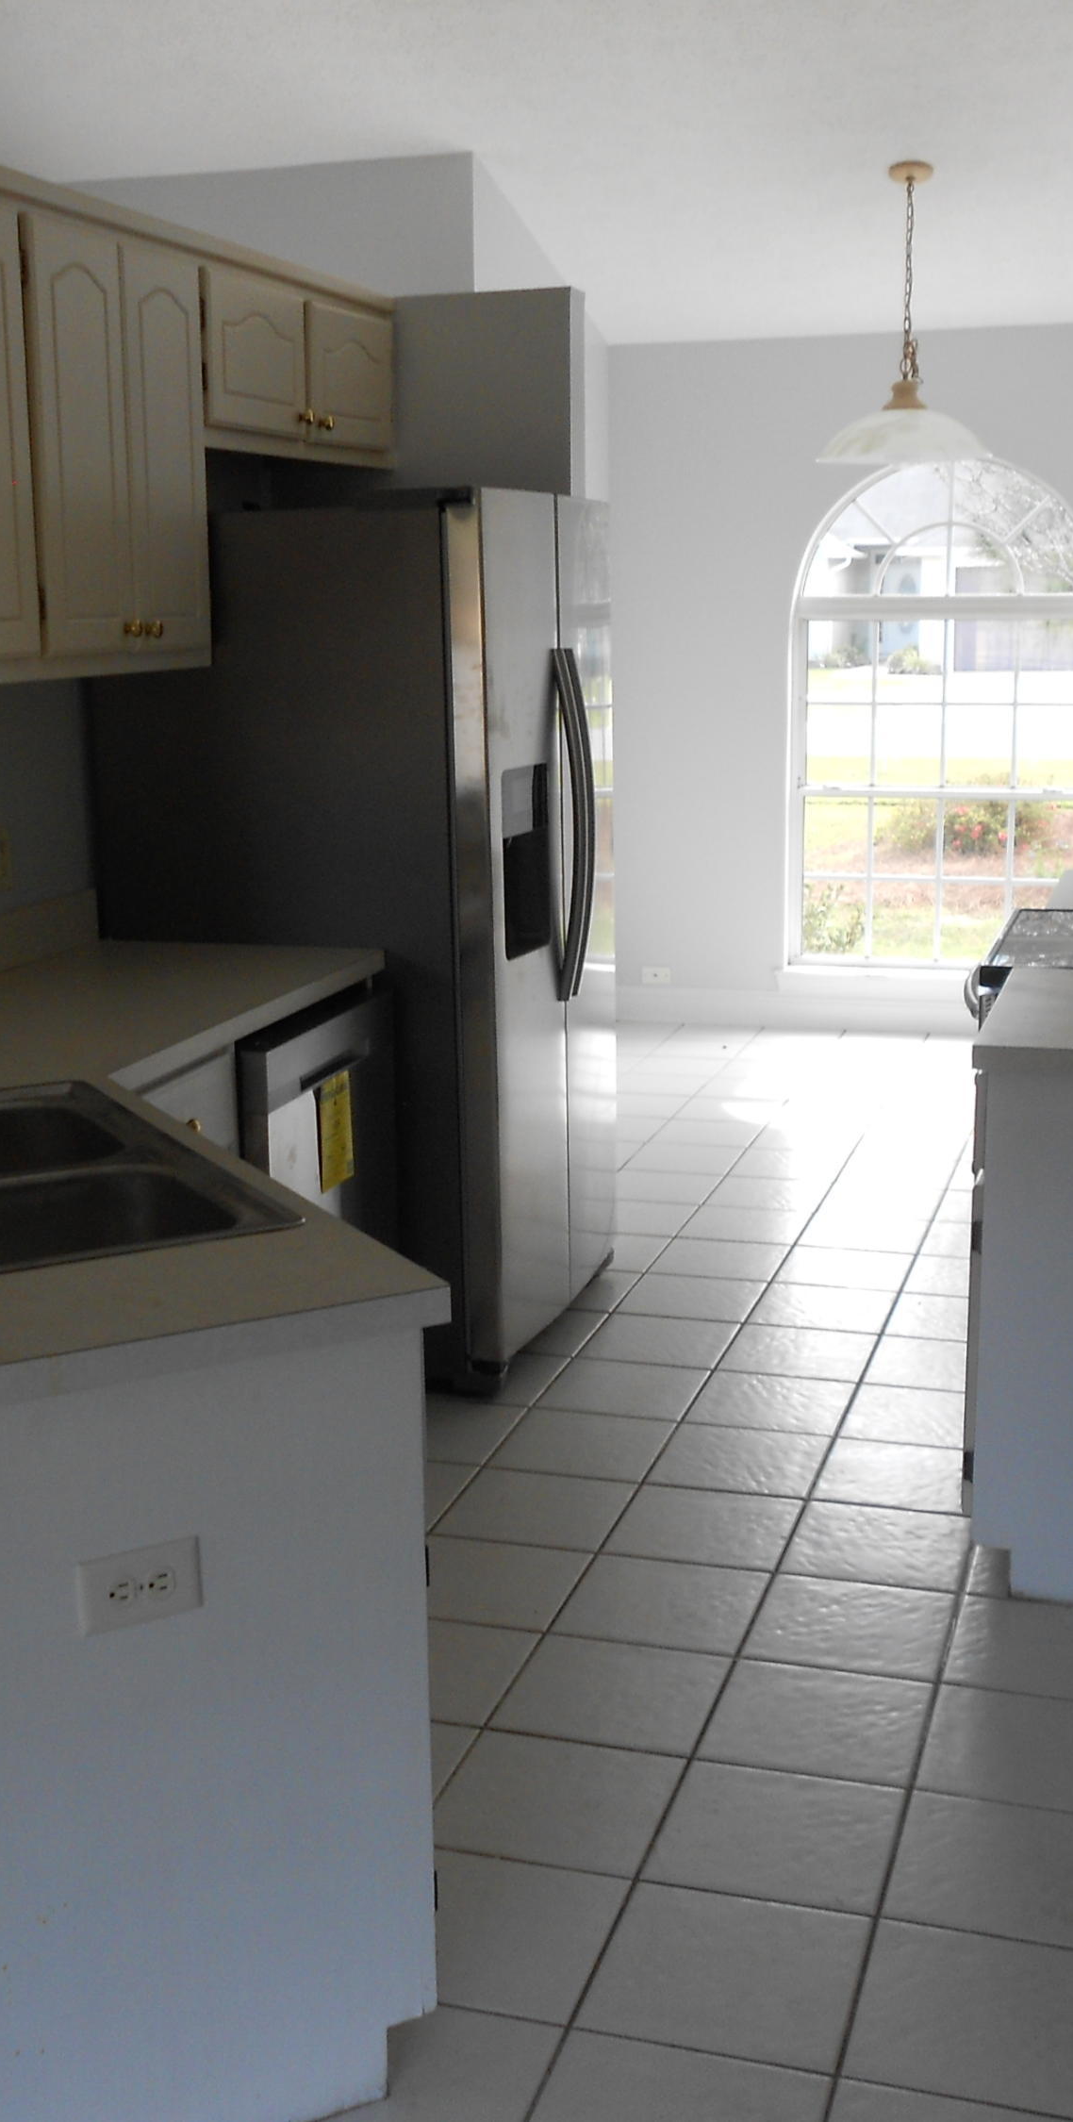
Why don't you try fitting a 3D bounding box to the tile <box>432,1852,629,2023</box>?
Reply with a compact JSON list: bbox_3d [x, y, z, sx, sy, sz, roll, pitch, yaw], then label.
[{"bbox_3d":[-0.064,1.076,2.619,0.301,0.011,0.301,3,12,17],"label":"tile"}]

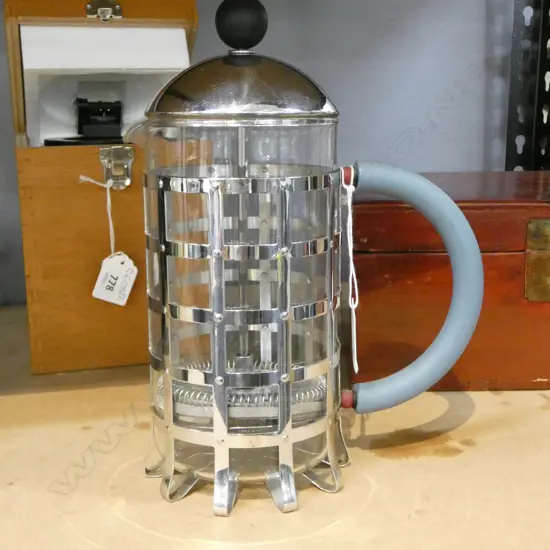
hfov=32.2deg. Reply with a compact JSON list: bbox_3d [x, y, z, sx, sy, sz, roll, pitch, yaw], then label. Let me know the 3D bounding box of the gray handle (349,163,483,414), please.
[{"bbox_3d":[0.075,0.007,0.500,0.071,0.135,0.015,-1,11,-6],"label":"gray handle"}]

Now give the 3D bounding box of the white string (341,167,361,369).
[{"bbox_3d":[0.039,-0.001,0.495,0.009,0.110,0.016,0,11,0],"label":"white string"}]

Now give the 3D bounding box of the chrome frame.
[{"bbox_3d":[-0.016,0.026,0.494,0.108,0.163,0.108,0,11,0],"label":"chrome frame"}]

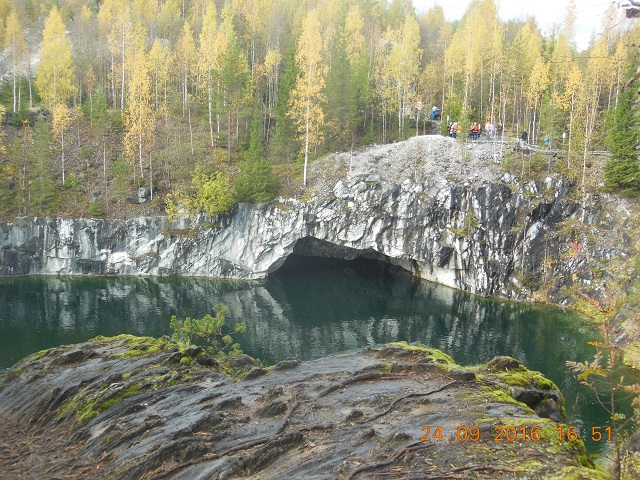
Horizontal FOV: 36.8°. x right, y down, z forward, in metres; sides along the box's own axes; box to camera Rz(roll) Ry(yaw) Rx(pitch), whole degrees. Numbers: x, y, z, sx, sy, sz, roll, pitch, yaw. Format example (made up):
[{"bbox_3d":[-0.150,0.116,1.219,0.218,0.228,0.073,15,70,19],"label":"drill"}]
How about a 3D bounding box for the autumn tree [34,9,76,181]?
[{"bbox_3d":[-25.470,-13.820,92.570,4.040,17.140,3.920,-2,9,-15],"label":"autumn tree"}]

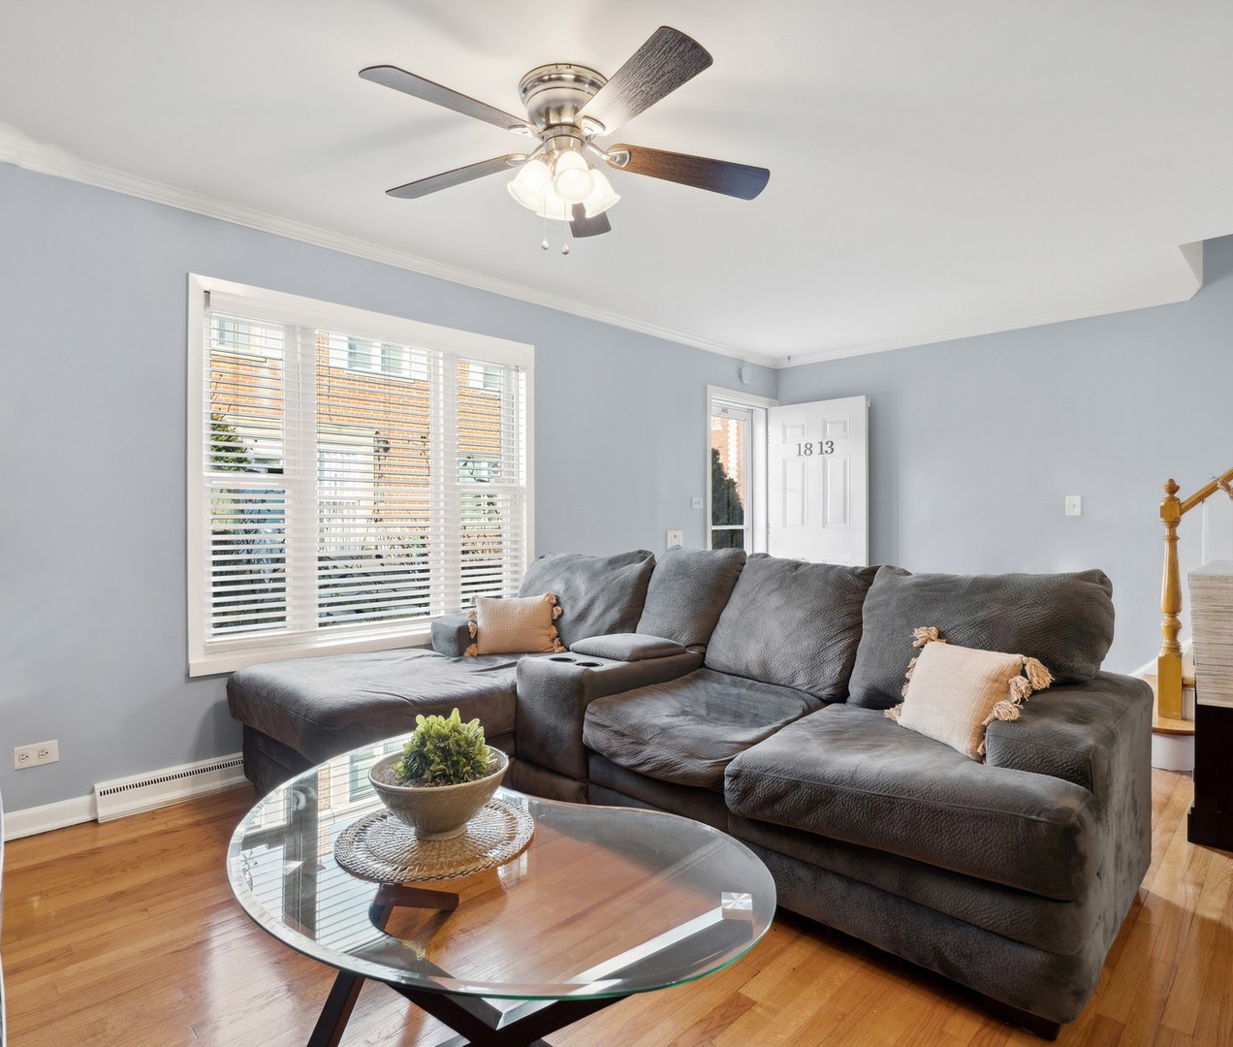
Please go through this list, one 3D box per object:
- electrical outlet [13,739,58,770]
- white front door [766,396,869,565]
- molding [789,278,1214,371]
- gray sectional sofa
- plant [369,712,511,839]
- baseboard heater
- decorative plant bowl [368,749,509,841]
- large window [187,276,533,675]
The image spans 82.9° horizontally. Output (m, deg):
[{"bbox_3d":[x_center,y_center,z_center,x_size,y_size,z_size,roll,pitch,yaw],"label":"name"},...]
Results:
[{"bbox_3d":[-2.086,0.834,2.511,0.121,0.079,0.010,-1,1,-45],"label":"electrical outlet"},{"bbox_3d":[1.569,0.060,5.497,0.045,2.020,0.835,-1,1,-45],"label":"white front door"},{"bbox_3d":[2.340,-1.325,4.913,2.760,0.060,0.055,0,0,44],"label":"molding"},{"bbox_3d":[0.036,0.621,2.518,1.845,0.970,2.805,-1,1,-45],"label":"gray sectional sofa"},{"bbox_3d":[-0.342,0.481,1.363,0.264,0.236,0.264,0,0,0],"label":"plant"},{"bbox_3d":[-1.672,1.045,2.877,0.760,0.132,0.060,-1,1,-45],"label":"baseboard heater"},{"bbox_3d":[-0.342,0.537,1.363,0.264,0.124,0.264,0,0,0],"label":"decorative plant bowl"},{"bbox_3d":[-1.123,-0.202,3.478,1.765,1.647,0.110,-1,1,-45],"label":"large window"}]

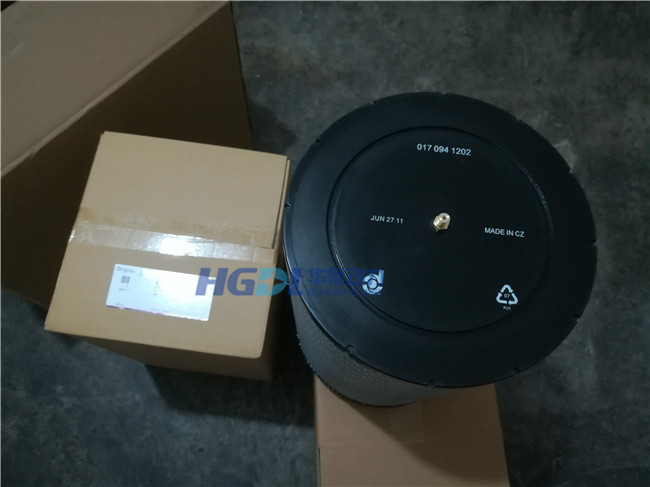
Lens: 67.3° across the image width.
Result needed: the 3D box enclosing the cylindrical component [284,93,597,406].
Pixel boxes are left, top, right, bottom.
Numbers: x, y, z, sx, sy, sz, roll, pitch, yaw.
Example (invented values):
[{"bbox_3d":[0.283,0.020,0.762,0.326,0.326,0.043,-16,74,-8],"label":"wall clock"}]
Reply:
[{"bbox_3d":[0.146,0.076,0.919,0.420,0.575,0.420,6,69,0],"label":"cylindrical component"}]

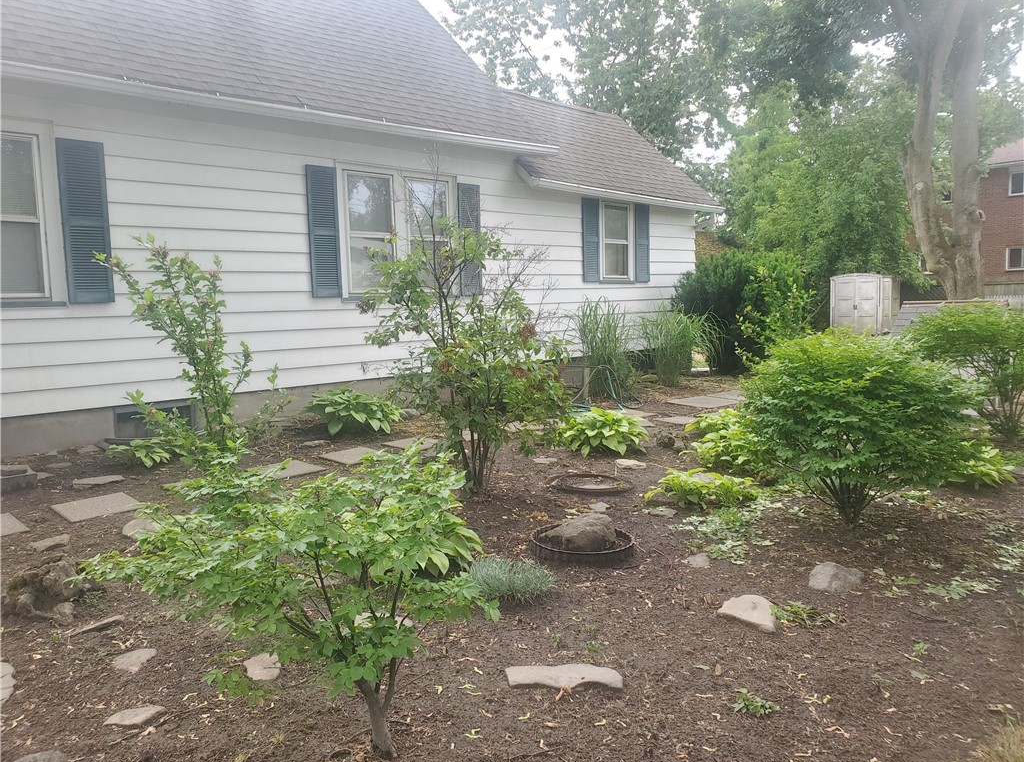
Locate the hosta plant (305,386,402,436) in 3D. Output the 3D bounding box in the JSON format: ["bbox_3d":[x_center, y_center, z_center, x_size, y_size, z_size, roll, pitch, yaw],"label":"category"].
[{"bbox_3d":[-1.577,0.262,7.650,0.930,0.420,0.850,-1,6,0],"label":"hosta plant"}]

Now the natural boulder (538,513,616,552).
[{"bbox_3d":[0.338,0.774,3.960,0.390,0.170,0.270,-1,6,5],"label":"natural boulder"}]

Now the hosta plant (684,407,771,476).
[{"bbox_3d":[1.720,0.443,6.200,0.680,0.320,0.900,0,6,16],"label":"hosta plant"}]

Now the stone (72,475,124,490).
[{"bbox_3d":[-2.960,0.718,5.500,0.350,0.050,0.160,-7,8,-43],"label":"stone"}]

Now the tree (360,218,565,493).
[{"bbox_3d":[-0.320,-0.161,5.200,1.320,1.800,1.200,-2,6,-4],"label":"tree"}]

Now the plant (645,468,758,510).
[{"bbox_3d":[1.200,0.655,4.950,0.680,0.210,0.420,0,6,14],"label":"plant"}]

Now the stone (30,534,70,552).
[{"bbox_3d":[-2.540,0.884,4.220,0.140,0.050,0.230,3,8,33],"label":"stone"}]

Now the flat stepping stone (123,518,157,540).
[{"bbox_3d":[-2.080,0.843,4.370,0.250,0.060,0.270,-4,7,-25],"label":"flat stepping stone"}]

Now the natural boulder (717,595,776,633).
[{"bbox_3d":[0.990,0.948,3.170,0.160,0.085,0.260,-6,8,-40],"label":"natural boulder"}]

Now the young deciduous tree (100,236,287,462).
[{"bbox_3d":[-2.795,-0.337,6.750,1.550,1.880,1.250,-7,8,-41],"label":"young deciduous tree"}]

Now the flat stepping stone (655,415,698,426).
[{"bbox_3d":[1.662,0.413,7.748,0.400,0.045,0.380,-6,8,-38],"label":"flat stepping stone"}]

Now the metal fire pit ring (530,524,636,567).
[{"bbox_3d":[0.365,0.854,3.930,0.530,0.085,0.530,-1,6,0],"label":"metal fire pit ring"}]

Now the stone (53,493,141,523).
[{"bbox_3d":[-2.656,0.816,4.902,0.410,0.045,0.410,-7,9,-44],"label":"stone"}]

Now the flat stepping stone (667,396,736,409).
[{"bbox_3d":[2.253,0.242,9.003,0.660,0.050,0.570,-7,8,-43],"label":"flat stepping stone"}]

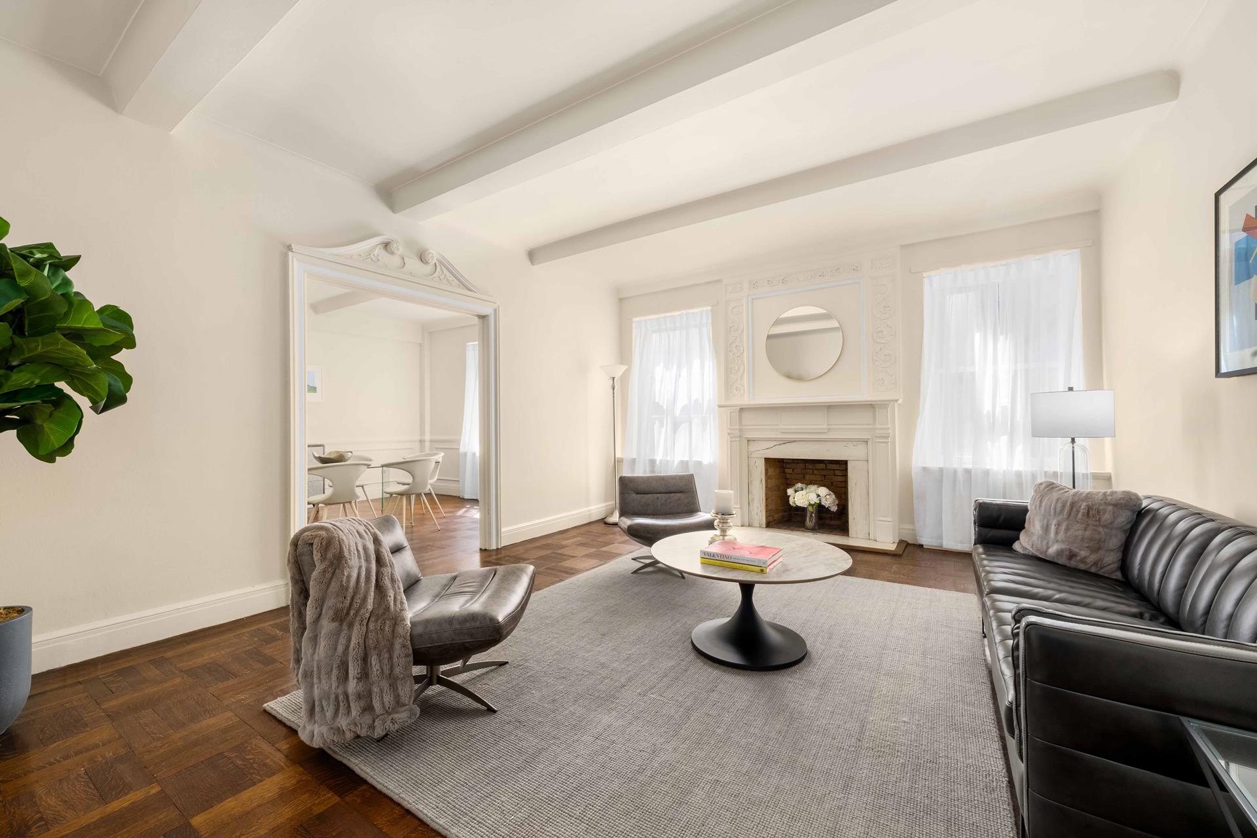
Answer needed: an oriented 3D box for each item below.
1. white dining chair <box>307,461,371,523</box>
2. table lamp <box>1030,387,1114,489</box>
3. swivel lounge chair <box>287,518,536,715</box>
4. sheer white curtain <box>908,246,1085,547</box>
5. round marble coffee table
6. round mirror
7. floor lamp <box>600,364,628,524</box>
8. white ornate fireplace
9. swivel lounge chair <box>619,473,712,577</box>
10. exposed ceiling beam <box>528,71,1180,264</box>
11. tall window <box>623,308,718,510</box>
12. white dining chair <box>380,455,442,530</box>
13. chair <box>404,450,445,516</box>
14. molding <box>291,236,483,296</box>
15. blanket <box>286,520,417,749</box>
[{"bbox_3d":[-2.745,0.805,4.577,0.570,0.783,0.600,-1,-1,33],"label":"white dining chair"},{"bbox_3d":[2.947,0.169,3.240,0.405,0.750,0.405,-1,0,34],"label":"table lamp"},{"bbox_3d":[-0.837,0.825,2.116,0.770,0.699,0.689,-1,0,0],"label":"swivel lounge chair"},{"bbox_3d":[3.037,-0.086,4.054,1.197,2.412,0.147,-1,-1,33],"label":"sheer white curtain"},{"bbox_3d":[0.606,0.905,2.487,0.975,0.464,0.975,-1,0,0],"label":"round marble coffee table"},{"bbox_3d":[1.742,-0.749,4.885,0.755,0.755,0.030,-1,0,34],"label":"round mirror"},{"bbox_3d":[-0.150,0.277,5.651,0.329,1.806,0.329,-1,0,0],"label":"floor lamp"},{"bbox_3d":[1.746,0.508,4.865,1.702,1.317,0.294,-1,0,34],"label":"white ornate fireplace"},{"bbox_3d":[0.286,0.824,3.893,0.689,0.699,0.770,0,0,-8],"label":"swivel lounge chair"},{"bbox_3d":[0.993,-1.663,3.833,4.506,0.153,0.301,-1,-1,33],"label":"exposed ceiling beam"},{"bbox_3d":[0.446,-0.051,5.747,1.260,2.406,0.136,-1,-1,33],"label":"tall window"},{"bbox_3d":[-2.331,0.819,5.180,0.537,0.770,0.547,-1,0,28],"label":"white dining chair"},{"bbox_3d":[-2.535,0.825,5.932,0.537,0.770,0.547,0,0,-45],"label":"chair"},{"bbox_3d":[-1.675,-1.223,3.811,0.091,0.301,1.691,-1,-1,33],"label":"molding"},{"bbox_3d":[-1.024,0.805,1.959,0.476,0.729,0.496,-1,0,0],"label":"blanket"}]

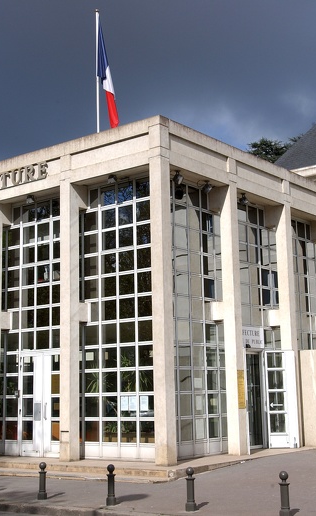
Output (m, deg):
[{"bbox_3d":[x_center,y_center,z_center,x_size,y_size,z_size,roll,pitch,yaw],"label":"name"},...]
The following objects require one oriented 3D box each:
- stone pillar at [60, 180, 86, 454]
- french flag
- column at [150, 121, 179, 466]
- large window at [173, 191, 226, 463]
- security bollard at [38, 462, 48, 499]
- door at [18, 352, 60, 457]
[{"bbox_3d":[-2.023,1.367,18.168,0.338,6.468,0.353,-9,-12,37],"label":"stone pillar"},{"bbox_3d":[-1.168,-4.243,18.364,0.485,2.650,0.353,-1,-10,0],"label":"french flag"},{"bbox_3d":[0.087,0.629,16.218,0.308,7.084,0.316,-9,-12,37],"label":"column"},{"bbox_3d":[0.794,1.446,18.667,0.088,6.365,2.646,-9,-12,37],"label":"large window"},{"bbox_3d":[-1.896,3.676,12.950,0.142,0.590,0.142,-1,-10,0],"label":"security bollard"},{"bbox_3d":[-2.753,3.527,19.020,1.544,2.528,0.088,-9,-12,37],"label":"door"}]

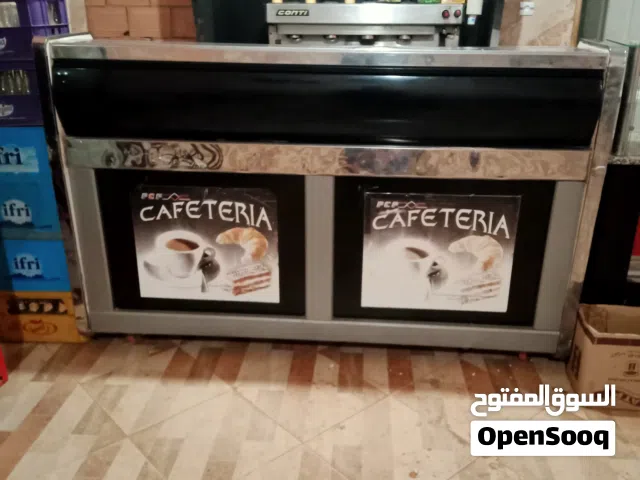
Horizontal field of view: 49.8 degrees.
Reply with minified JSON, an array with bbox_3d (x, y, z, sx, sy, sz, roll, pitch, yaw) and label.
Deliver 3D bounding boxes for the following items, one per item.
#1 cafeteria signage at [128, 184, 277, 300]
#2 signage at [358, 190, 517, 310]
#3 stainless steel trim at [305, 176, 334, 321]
[{"bbox_3d":[-0.430,0.022,2.626,0.549,0.467,0.010,2,23,4],"label":"cafeteria signage"},{"bbox_3d":[0.440,0.052,2.568,0.558,0.469,0.010,2,23,4],"label":"signage"},{"bbox_3d":[0.001,0.038,2.599,0.105,0.585,0.030,2,23,4],"label":"stainless steel trim"}]

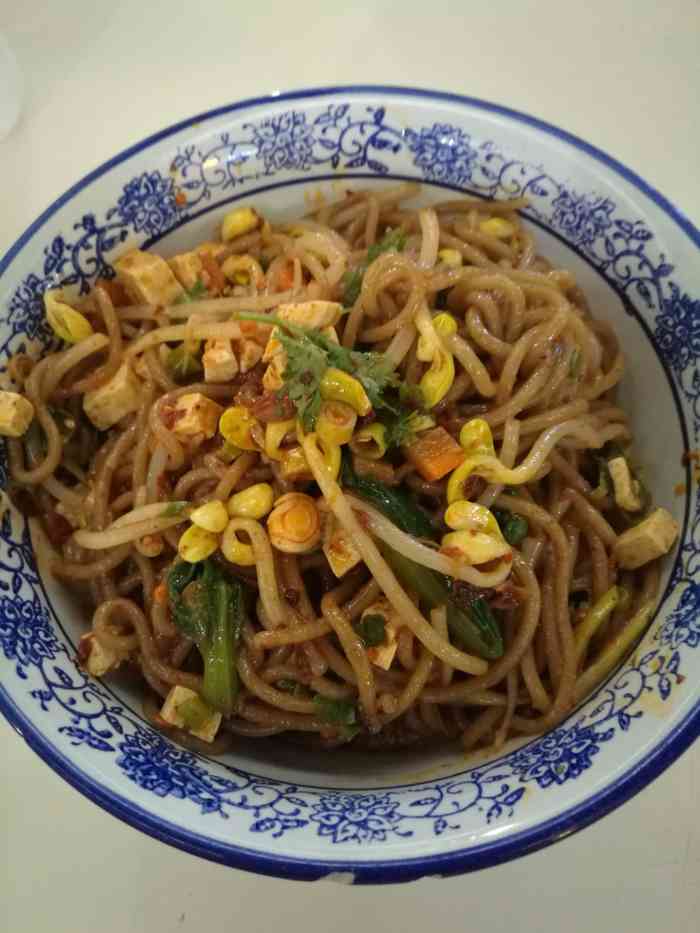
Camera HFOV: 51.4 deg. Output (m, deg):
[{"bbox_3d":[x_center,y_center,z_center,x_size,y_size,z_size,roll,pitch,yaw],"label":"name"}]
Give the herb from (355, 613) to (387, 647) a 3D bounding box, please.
[{"bbox_3d":[0.005,0.042,0.188,0.008,0.004,0.008,0,67,1],"label":"herb"}]

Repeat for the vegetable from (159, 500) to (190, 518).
[{"bbox_3d":[-0.048,0.012,0.202,0.008,0.003,0.004,-20,68,-6],"label":"vegetable"}]

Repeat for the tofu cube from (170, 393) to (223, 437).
[{"bbox_3d":[-0.043,-0.014,0.202,0.011,0.010,0.010,22,69,9],"label":"tofu cube"}]

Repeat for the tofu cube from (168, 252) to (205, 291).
[{"bbox_3d":[-0.055,-0.065,0.243,0.011,0.010,0.011,-20,68,-7],"label":"tofu cube"}]

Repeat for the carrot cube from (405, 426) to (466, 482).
[{"bbox_3d":[0.022,-0.003,0.190,0.011,0.008,0.011,-33,51,-13],"label":"carrot cube"}]

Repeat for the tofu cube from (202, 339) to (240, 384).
[{"bbox_3d":[-0.039,-0.031,0.217,0.009,0.010,0.009,6,68,4],"label":"tofu cube"}]

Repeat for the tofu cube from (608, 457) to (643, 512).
[{"bbox_3d":[0.077,0.005,0.203,0.007,0.008,0.013,-7,67,-3],"label":"tofu cube"}]

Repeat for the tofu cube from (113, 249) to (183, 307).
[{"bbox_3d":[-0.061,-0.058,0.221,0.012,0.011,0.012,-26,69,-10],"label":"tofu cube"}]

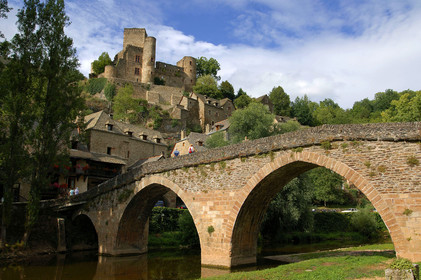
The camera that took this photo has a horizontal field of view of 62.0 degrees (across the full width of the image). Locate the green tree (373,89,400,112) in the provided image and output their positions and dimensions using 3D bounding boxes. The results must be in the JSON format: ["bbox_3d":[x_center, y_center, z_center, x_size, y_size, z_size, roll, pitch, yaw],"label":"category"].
[{"bbox_3d":[62.590,-13.550,125.000,10.340,9.440,9.500,0,-12,0],"label":"green tree"}]

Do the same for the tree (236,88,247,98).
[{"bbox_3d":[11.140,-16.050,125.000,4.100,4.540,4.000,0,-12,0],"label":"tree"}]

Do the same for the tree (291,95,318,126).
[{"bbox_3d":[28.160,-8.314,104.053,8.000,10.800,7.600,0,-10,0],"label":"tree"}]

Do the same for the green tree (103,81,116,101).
[{"bbox_3d":[-32.850,-16.100,114.000,4.550,6.370,4.200,0,-12,0],"label":"green tree"}]

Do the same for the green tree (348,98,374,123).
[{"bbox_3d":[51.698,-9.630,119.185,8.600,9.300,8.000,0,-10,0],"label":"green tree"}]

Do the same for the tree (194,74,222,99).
[{"bbox_3d":[-1.030,-17.970,120.000,10.270,8.720,9.500,0,-12,0],"label":"tree"}]

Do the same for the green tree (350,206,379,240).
[{"bbox_3d":[24.605,13.185,55.544,4.200,5.200,4.000,0,-10,0],"label":"green tree"}]

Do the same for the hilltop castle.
[{"bbox_3d":[-25.963,-32.476,137.852,38.000,24.500,25.000,2,-10,-13],"label":"hilltop castle"}]

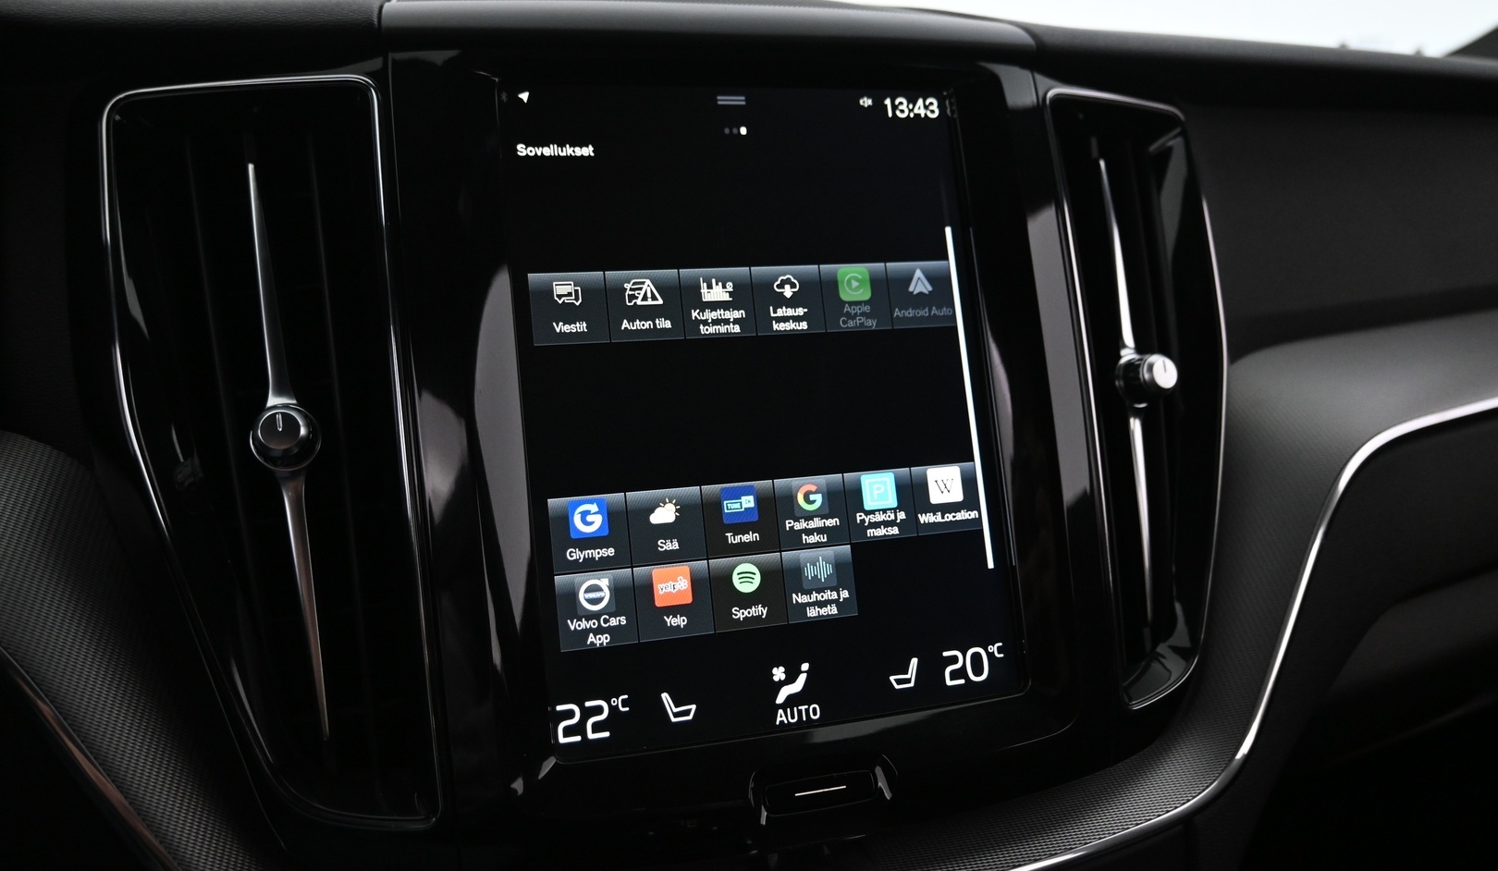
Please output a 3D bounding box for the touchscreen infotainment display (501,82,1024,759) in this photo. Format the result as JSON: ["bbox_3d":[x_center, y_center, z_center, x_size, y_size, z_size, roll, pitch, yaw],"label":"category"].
[{"bbox_3d":[0.003,-0.010,0.327,0.134,0.178,0.018,-4,-6,-17],"label":"touchscreen infotainment display"}]

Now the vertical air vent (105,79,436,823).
[{"bbox_3d":[-0.119,0.005,0.300,0.072,0.188,0.038,-6,-6,2],"label":"vertical air vent"}]

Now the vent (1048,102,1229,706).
[{"bbox_3d":[0.120,-0.013,0.371,0.072,0.188,0.038,-2,-8,-35],"label":"vent"}]

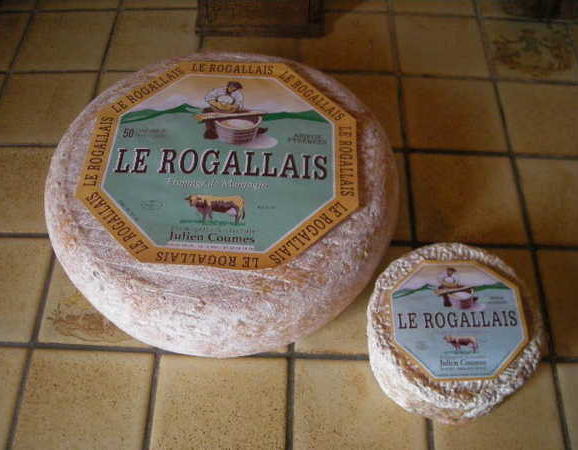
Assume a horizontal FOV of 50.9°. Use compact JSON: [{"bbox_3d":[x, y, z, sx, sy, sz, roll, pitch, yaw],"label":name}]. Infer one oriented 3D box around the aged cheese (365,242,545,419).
[{"bbox_3d":[0.130,0.083,0.481,0.134,0.051,0.134,0,57,0],"label":"aged cheese"}]

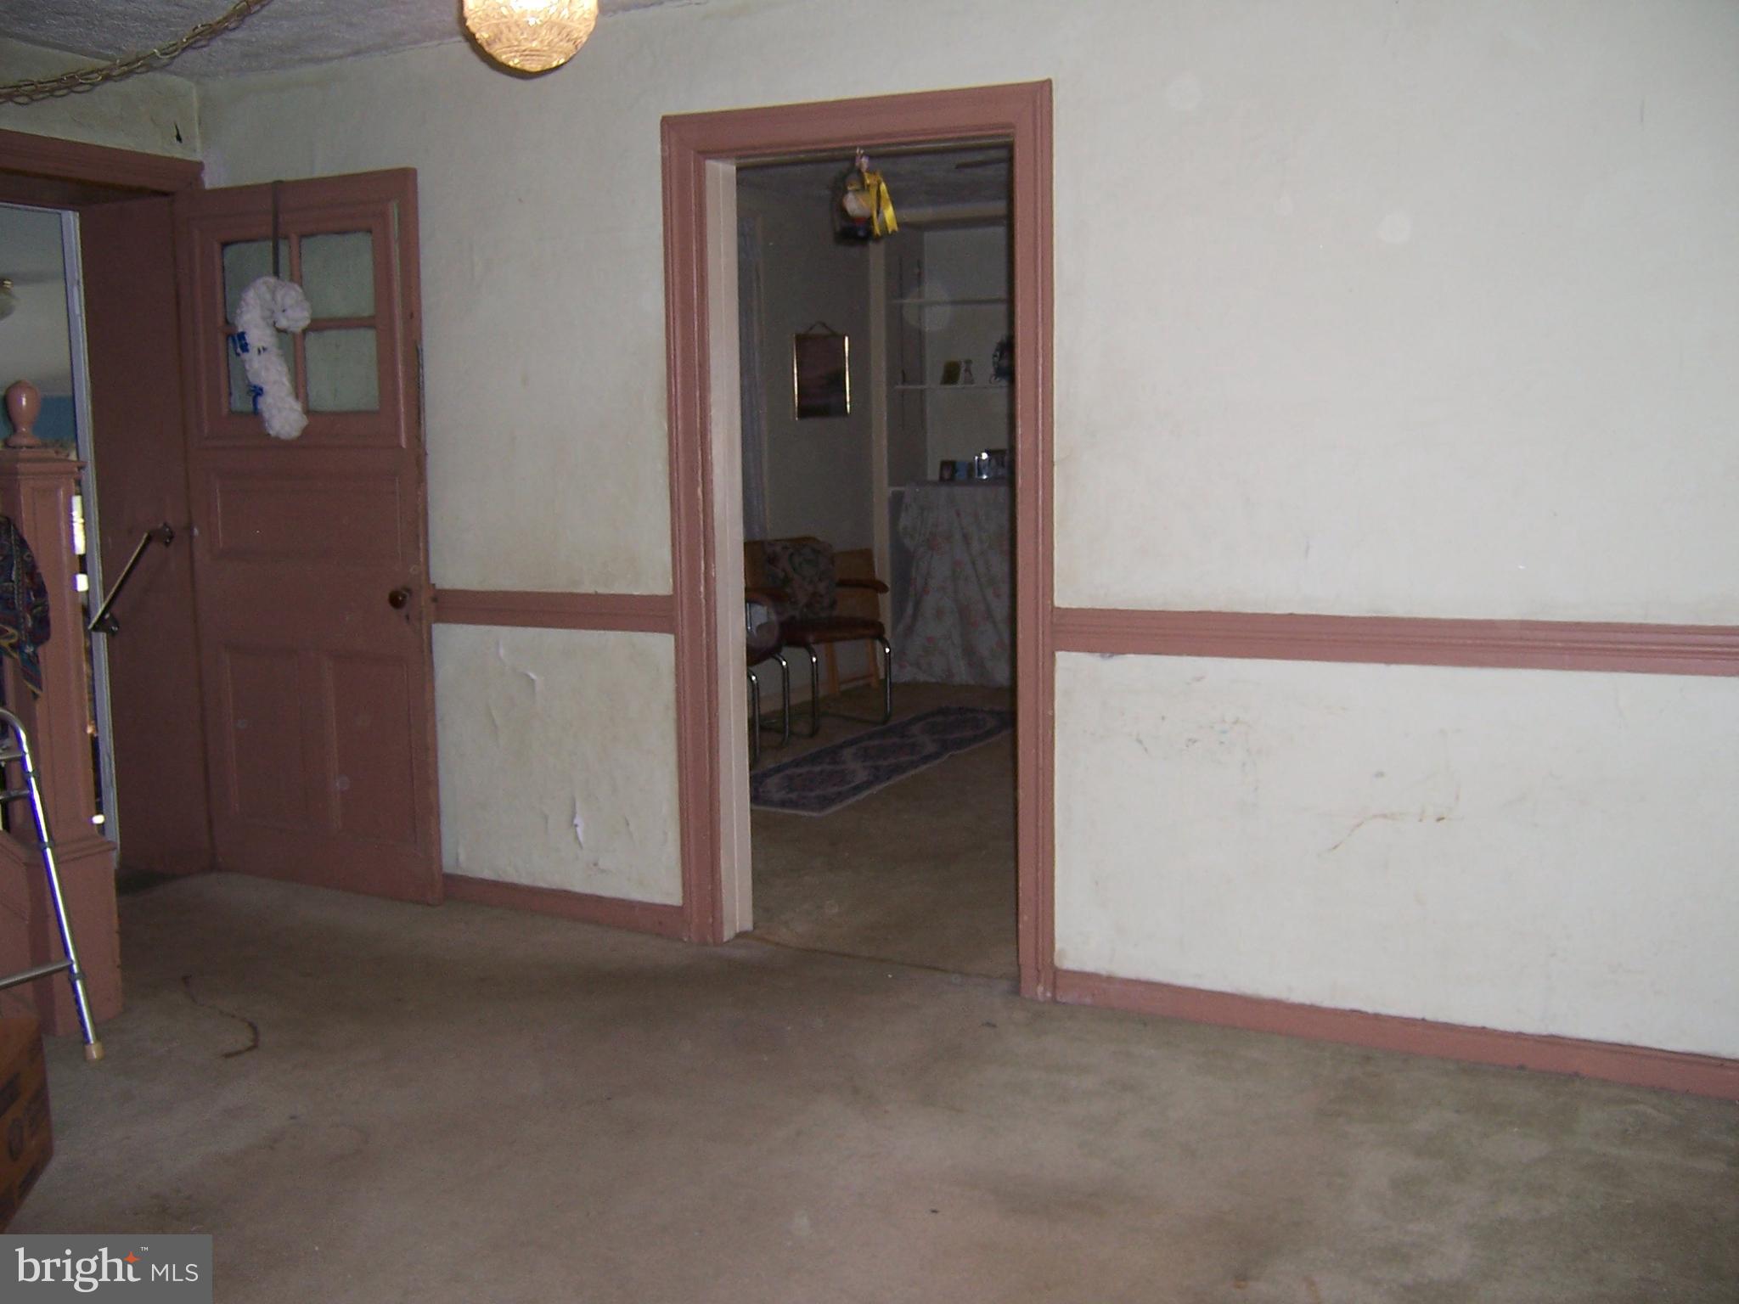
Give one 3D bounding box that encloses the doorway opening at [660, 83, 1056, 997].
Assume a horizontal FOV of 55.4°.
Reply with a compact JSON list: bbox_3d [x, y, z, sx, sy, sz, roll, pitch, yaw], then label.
[{"bbox_3d":[-0.010,-0.271,4.179,1.050,2.150,0.160,3,7,26],"label":"doorway opening"}]

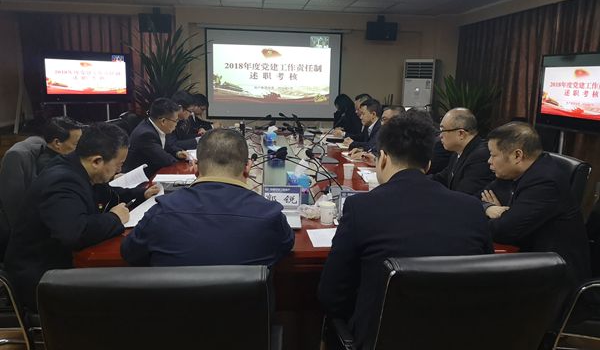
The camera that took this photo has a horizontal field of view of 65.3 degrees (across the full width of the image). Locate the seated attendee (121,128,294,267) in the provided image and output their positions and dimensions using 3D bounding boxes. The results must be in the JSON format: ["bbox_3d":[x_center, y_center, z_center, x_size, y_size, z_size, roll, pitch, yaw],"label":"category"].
[{"bbox_3d":[-0.325,0.420,1.836,0.580,1.220,0.740,0,11,-6],"label":"seated attendee"}]

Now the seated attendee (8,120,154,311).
[{"bbox_3d":[-0.930,0.380,2.133,0.720,1.230,0.600,0,12,-6],"label":"seated attendee"}]

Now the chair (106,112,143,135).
[{"bbox_3d":[-1.410,0.002,4.364,0.640,1.050,0.600,0,12,-6],"label":"chair"}]

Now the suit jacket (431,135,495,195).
[{"bbox_3d":[0.977,0.122,2.621,0.480,0.680,0.520,0,12,-6],"label":"suit jacket"}]

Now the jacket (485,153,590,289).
[{"bbox_3d":[0.967,0.186,2.079,0.450,0.620,0.520,1,11,-3],"label":"jacket"}]

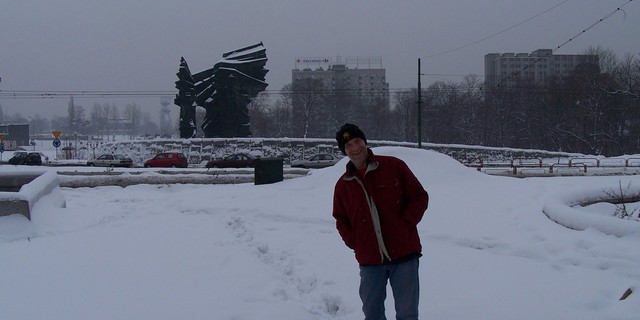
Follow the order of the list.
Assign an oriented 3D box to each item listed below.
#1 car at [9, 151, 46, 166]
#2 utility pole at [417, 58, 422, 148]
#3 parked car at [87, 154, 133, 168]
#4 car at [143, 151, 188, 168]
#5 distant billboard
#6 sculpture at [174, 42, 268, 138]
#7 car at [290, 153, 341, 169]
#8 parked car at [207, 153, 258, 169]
[{"bbox_3d":[-30.804,-0.091,67.743,3.600,1.430,1.600,0,1,36],"label":"car"},{"bbox_3d":[8.020,-3.624,52.000,0.270,9.000,0.270,0,1,0],"label":"utility pole"},{"bbox_3d":[-21.576,0.159,66.648,4.400,1.410,1.680,0,1,20],"label":"parked car"},{"bbox_3d":[-14.741,0.014,62.170,3.750,1.430,1.640,0,1,6],"label":"car"},{"bbox_3d":[-3.616,-48.968,325.000,18.000,6.000,0.600,0,1,0],"label":"distant billboard"},{"bbox_3d":[-15.222,-10.586,100.000,14.500,15.300,11.000,0,1,0],"label":"sculpture"},{"bbox_3d":[-0.172,0.245,51.500,4.250,1.430,1.680,0,1,-2],"label":"car"},{"bbox_3d":[-6.946,0.200,53.000,4.400,1.400,1.700,0,1,0],"label":"parked car"}]

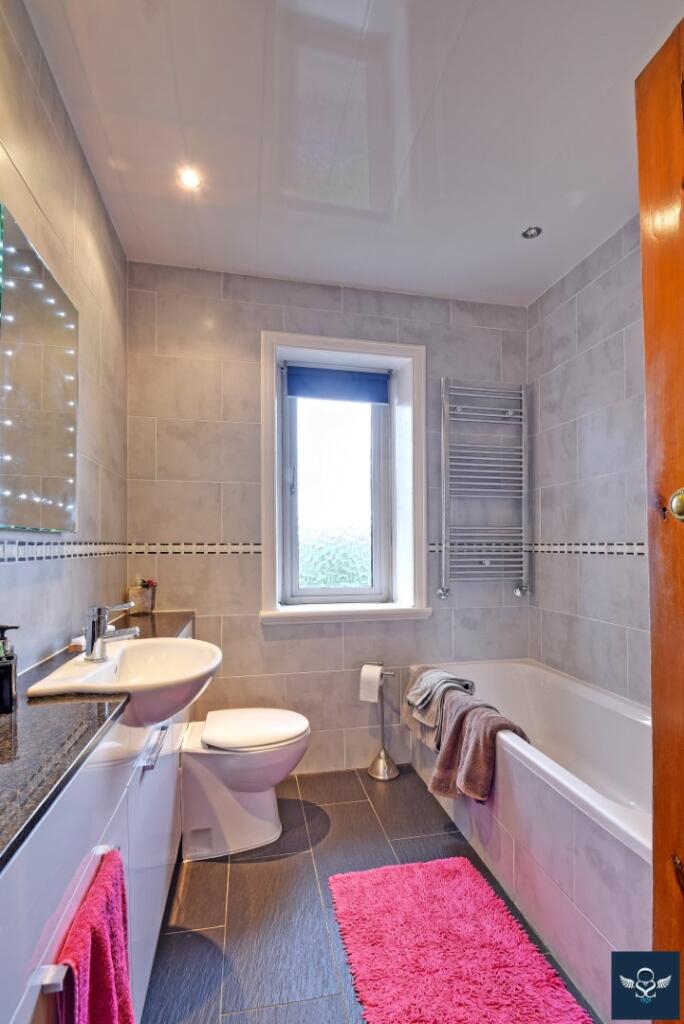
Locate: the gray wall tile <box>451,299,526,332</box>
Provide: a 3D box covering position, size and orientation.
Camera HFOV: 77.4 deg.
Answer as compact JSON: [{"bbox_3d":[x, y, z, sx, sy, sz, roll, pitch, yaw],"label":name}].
[{"bbox_3d":[0.851,-1.125,2.454,0.482,0.154,0.012,1,-3,-12],"label":"gray wall tile"}]

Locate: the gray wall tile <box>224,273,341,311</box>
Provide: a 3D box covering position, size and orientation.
[{"bbox_3d":[-0.287,-1.111,2.172,0.602,0.141,0.012,0,-2,-11],"label":"gray wall tile"}]

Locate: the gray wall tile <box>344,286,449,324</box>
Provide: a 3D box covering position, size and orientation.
[{"bbox_3d":[0.303,-1.106,2.290,0.602,0.141,0.012,0,-2,-11],"label":"gray wall tile"}]

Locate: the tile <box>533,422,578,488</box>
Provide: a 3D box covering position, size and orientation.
[{"bbox_3d":[1.095,-0.286,2.229,0.012,0.300,0.360,0,-2,-11],"label":"tile"}]

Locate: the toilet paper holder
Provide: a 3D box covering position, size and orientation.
[{"bbox_3d":[0.202,1.021,2.108,0.160,0.540,0.150,0,-2,-11],"label":"toilet paper holder"}]

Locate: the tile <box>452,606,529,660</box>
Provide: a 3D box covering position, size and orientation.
[{"bbox_3d":[0.819,0.665,2.331,0.455,0.294,0.012,0,-2,-11],"label":"tile"}]

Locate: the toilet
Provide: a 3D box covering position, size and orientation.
[{"bbox_3d":[-0.370,1.067,1.698,0.495,0.430,0.350,0,-2,-11],"label":"toilet"}]

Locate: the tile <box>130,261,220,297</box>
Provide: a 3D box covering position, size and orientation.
[{"bbox_3d":[-0.810,-1.131,2.097,0.432,0.137,0.012,1,-3,-12],"label":"tile"}]

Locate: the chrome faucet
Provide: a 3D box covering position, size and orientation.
[{"bbox_3d":[-0.642,0.335,1.196,0.138,0.152,0.052,1,-3,-12],"label":"chrome faucet"}]

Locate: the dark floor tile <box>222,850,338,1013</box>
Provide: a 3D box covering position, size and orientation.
[{"bbox_3d":[-0.205,1.273,1.338,0.303,0.012,0.514,1,-3,-12],"label":"dark floor tile"}]

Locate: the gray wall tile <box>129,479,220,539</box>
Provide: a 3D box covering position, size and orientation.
[{"bbox_3d":[-0.793,-0.003,2.050,0.424,0.287,0.012,1,-3,-12],"label":"gray wall tile"}]

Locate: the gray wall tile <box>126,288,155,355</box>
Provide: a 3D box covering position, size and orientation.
[{"bbox_3d":[-0.949,-0.902,2.034,0.127,0.298,0.012,0,-2,-11],"label":"gray wall tile"}]

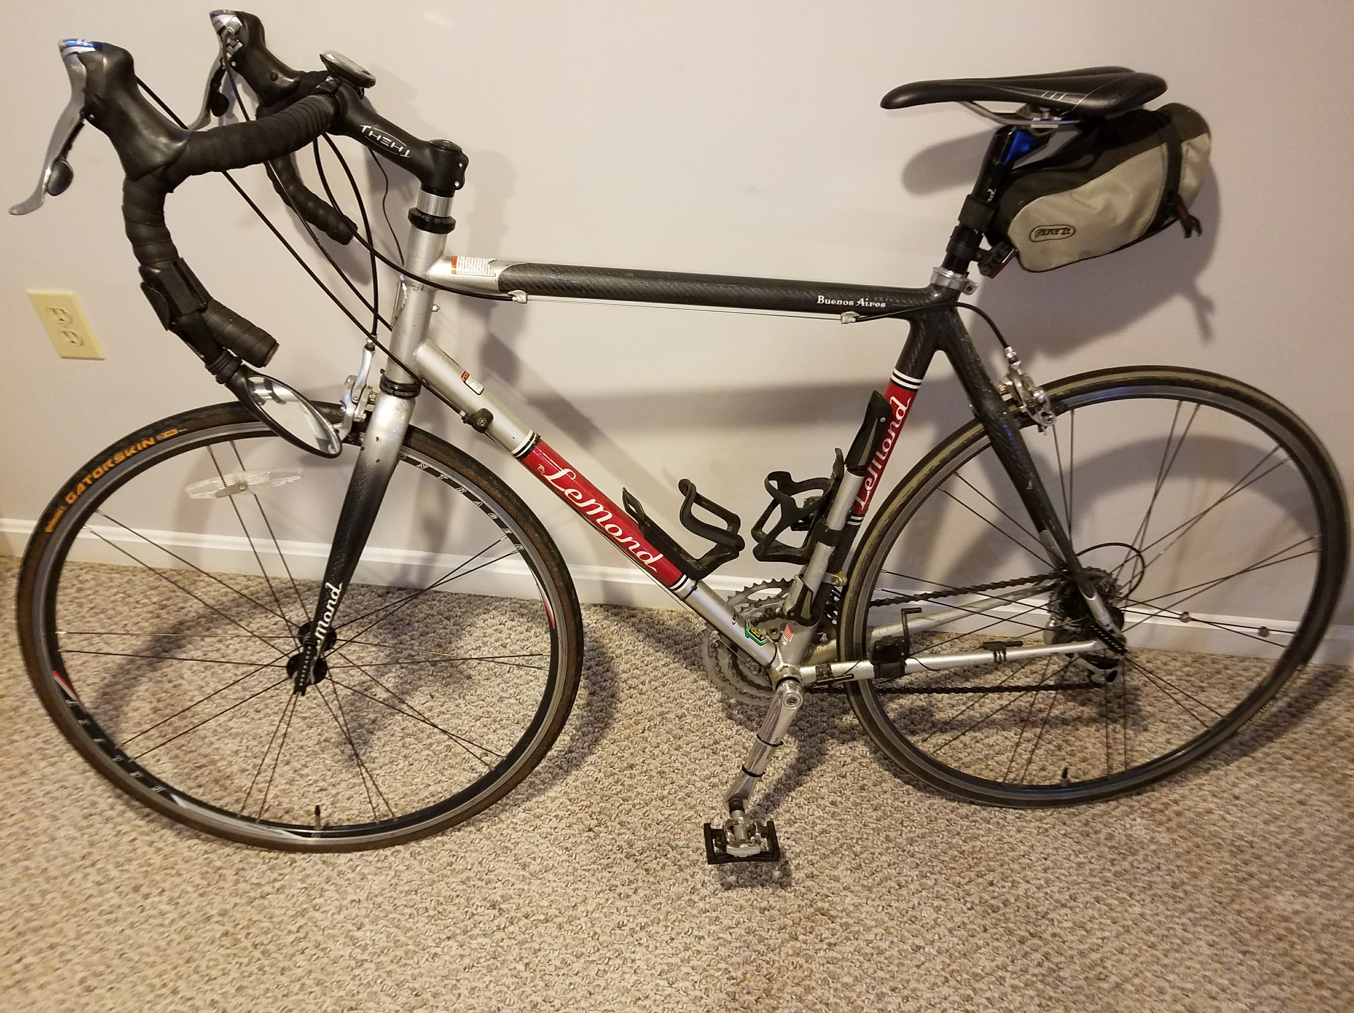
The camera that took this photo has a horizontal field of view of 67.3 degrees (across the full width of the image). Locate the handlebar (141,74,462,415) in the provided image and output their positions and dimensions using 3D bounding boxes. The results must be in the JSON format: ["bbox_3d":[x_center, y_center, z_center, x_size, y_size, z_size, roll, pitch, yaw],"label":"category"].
[{"bbox_3d":[-0.335,-0.308,1.020,0.262,0.245,0.465,-4,28,-5],"label":"handlebar"}]

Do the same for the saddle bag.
[{"bbox_3d":[0.438,-0.333,1.066,0.220,0.135,0.110,-19,27,5],"label":"saddle bag"}]

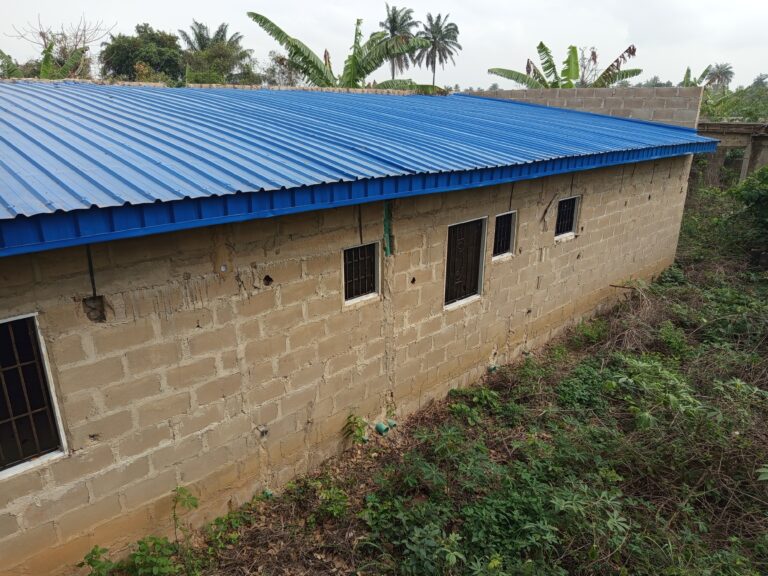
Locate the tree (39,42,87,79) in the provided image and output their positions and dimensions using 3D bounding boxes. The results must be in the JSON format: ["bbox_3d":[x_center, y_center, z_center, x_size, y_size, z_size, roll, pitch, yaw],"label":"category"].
[{"bbox_3d":[-10.885,-5.562,18.933,2.500,5.782,2.500,-10,21,-27],"label":"tree"}]

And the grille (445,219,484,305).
[{"bbox_3d":[1.040,-0.350,7.126,0.761,1.109,0.050,-16,25,-40],"label":"grille"}]

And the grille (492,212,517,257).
[{"bbox_3d":[1.659,-0.771,7.572,0.464,0.611,0.050,-16,25,-40],"label":"grille"}]

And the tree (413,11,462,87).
[{"bbox_3d":[7.185,-29.736,74.561,6.220,15.879,6.200,2,19,5],"label":"tree"}]

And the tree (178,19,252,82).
[{"bbox_3d":[-15.403,-18.885,49.782,6.851,11.047,7.000,-5,20,-15],"label":"tree"}]

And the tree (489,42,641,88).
[{"bbox_3d":[5.606,-4.903,17.421,4.648,5.713,4.200,6,20,16],"label":"tree"}]

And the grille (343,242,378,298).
[{"bbox_3d":[-0.290,-0.187,5.909,0.499,0.606,0.050,-16,25,-40],"label":"grille"}]

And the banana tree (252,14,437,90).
[{"bbox_3d":[-1.136,-4.312,14.981,4.995,6.083,4.400,-1,19,-4],"label":"banana tree"}]

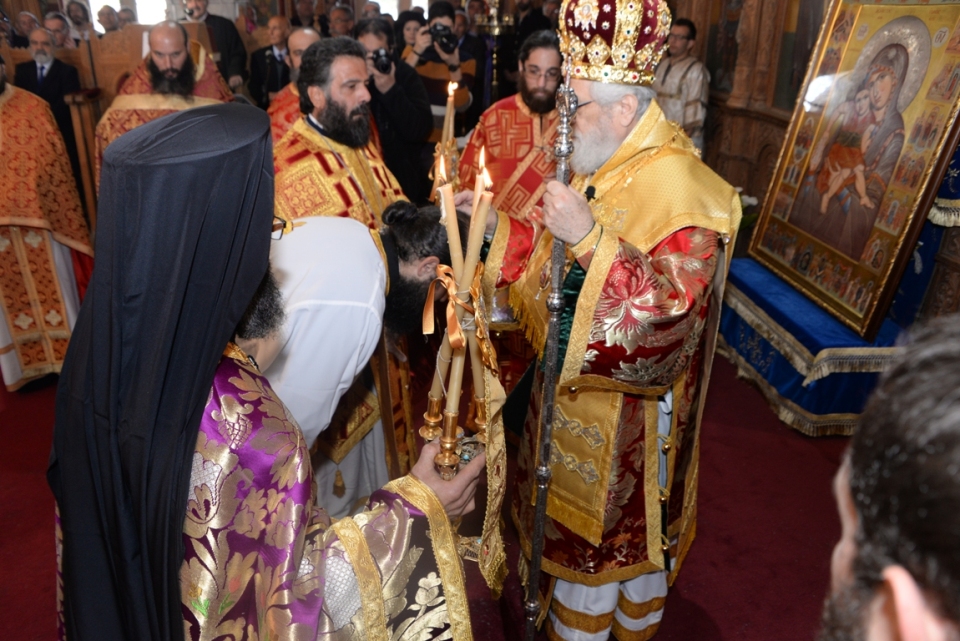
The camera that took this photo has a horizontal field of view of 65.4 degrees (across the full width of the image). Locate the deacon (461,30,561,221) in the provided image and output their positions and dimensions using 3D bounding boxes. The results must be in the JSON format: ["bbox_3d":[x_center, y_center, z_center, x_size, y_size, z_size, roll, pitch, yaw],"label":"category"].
[{"bbox_3d":[0.200,-0.119,2.768,0.580,1.770,0.430,2,19,7],"label":"deacon"}]

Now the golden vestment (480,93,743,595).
[{"bbox_3d":[0.305,0.092,1.910,0.560,1.220,0.620,-5,19,-15],"label":"golden vestment"}]

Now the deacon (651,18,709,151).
[{"bbox_3d":[1.490,-1.314,5.520,0.350,1.730,0.500,-16,25,-39],"label":"deacon"}]

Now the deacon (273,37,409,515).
[{"bbox_3d":[-0.430,0.057,2.310,0.430,1.730,0.600,9,21,25],"label":"deacon"}]

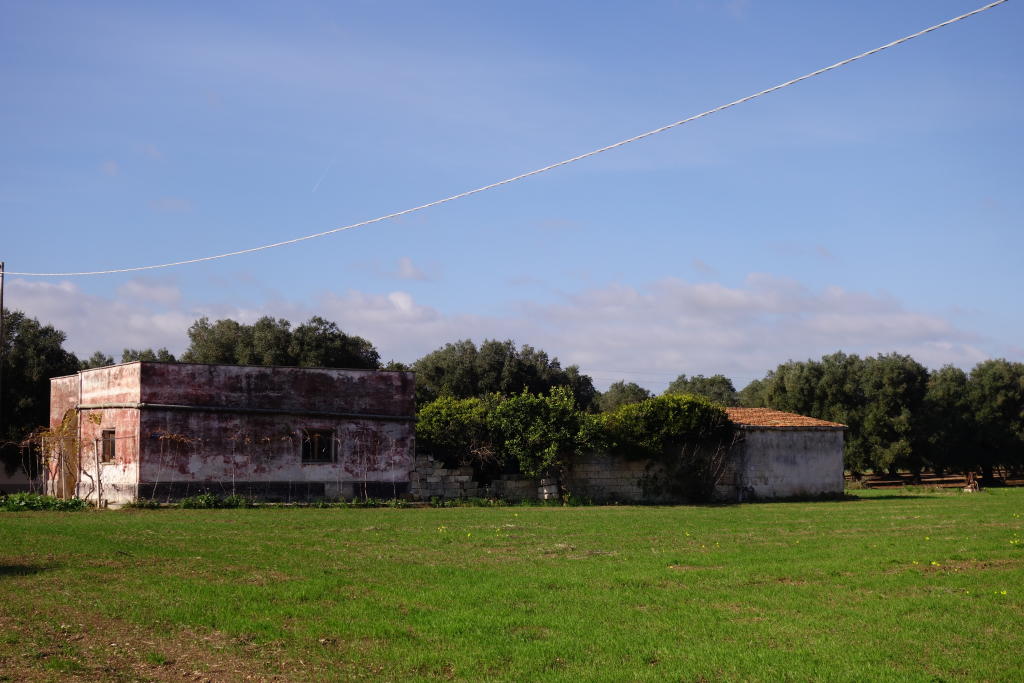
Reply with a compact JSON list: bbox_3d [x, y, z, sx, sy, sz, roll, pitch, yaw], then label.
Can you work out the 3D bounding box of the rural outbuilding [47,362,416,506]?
[{"bbox_3d":[-11.520,3.830,58.160,10.750,4.950,12.200,3,-6,-31],"label":"rural outbuilding"}]

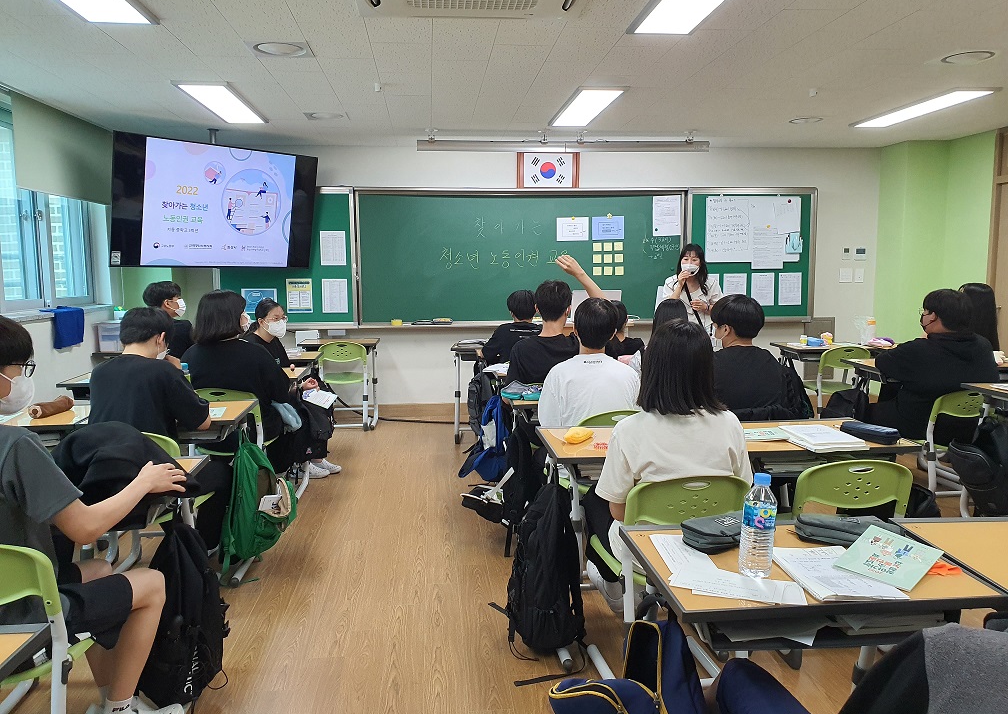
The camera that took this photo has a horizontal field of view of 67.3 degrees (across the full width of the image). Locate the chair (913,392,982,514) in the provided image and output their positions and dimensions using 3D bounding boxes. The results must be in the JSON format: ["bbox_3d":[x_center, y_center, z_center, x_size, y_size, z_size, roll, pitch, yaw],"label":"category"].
[{"bbox_3d":[2.586,0.502,4.421,0.440,0.730,0.500,-1,7,-5],"label":"chair"}]

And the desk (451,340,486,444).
[{"bbox_3d":[-0.112,0.271,5.934,0.610,0.725,0.460,-1,7,-5],"label":"desk"}]

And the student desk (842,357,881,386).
[{"bbox_3d":[2.646,0.414,4.972,0.690,0.755,0.490,-1,7,-5],"label":"student desk"}]

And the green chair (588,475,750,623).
[{"bbox_3d":[0.474,0.670,2.346,0.390,0.740,0.480,-2,7,-11],"label":"green chair"}]

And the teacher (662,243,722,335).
[{"bbox_3d":[1.567,-0.159,6.349,0.500,1.560,0.340,1,7,11],"label":"teacher"}]

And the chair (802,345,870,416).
[{"bbox_3d":[2.478,0.269,5.738,0.390,0.740,0.480,0,7,0],"label":"chair"}]

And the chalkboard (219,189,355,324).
[{"bbox_3d":[-1.919,-0.880,6.666,1.190,1.200,0.045,-1,7,-5],"label":"chalkboard"}]

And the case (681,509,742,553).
[{"bbox_3d":[0.486,0.371,1.621,0.200,0.048,0.100,-4,7,-27],"label":"case"}]

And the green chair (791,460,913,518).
[{"bbox_3d":[1.032,0.649,2.498,0.390,0.740,0.480,-1,7,-2],"label":"green chair"}]

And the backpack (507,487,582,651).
[{"bbox_3d":[0.152,0.750,2.781,0.260,0.585,0.300,-2,7,-13],"label":"backpack"}]

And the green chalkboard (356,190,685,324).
[{"bbox_3d":[0.184,-0.876,6.702,2.948,1.200,0.080,-1,7,-5],"label":"green chalkboard"}]

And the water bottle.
[{"bbox_3d":[0.487,0.315,1.442,0.066,0.200,0.066,-1,7,-5],"label":"water bottle"}]

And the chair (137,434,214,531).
[{"bbox_3d":[-1.283,0.623,2.859,0.390,0.740,0.480,0,7,5],"label":"chair"}]

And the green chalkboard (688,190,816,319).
[{"bbox_3d":[2.272,-0.924,6.907,1.210,1.212,0.060,-1,7,-5],"label":"green chalkboard"}]

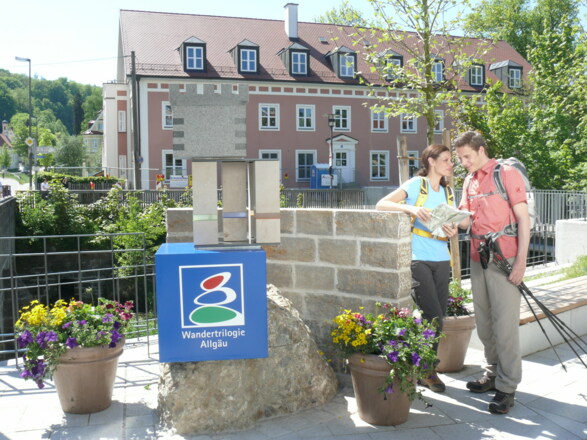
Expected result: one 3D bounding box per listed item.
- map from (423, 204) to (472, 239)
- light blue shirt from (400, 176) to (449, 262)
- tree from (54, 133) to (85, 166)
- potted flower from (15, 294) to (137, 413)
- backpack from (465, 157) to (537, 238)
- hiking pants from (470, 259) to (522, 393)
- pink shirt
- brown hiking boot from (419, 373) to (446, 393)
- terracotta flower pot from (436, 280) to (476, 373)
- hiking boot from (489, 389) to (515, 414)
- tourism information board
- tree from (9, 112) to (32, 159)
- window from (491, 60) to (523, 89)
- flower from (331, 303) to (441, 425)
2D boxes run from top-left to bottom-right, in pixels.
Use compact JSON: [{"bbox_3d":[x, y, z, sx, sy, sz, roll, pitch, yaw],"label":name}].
[{"bbox_3d":[1.000,0.006,3.880,0.360,0.260,0.100,1,21,3],"label":"map"},{"bbox_3d":[0.928,-0.003,4.080,0.400,0.590,0.260,-2,4,-20],"label":"light blue shirt"},{"bbox_3d":[-24.537,-7.558,65.000,3.200,3.700,3.200,-1,5,0],"label":"tree"},{"bbox_3d":[-1.320,0.811,3.673,0.660,0.680,0.580,-1,5,0],"label":"potted flower"},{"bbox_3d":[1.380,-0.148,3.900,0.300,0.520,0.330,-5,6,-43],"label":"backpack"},{"bbox_3d":[1.324,0.649,3.870,0.310,0.920,0.390,-3,4,-30],"label":"hiking pants"},{"bbox_3d":[1.308,-0.062,3.880,0.310,0.680,0.470,-3,4,-30],"label":"pink shirt"},{"bbox_3d":[0.935,1.087,4.150,0.105,0.130,0.280,-3,5,-27],"label":"brown hiking boot"},{"bbox_3d":[1.167,0.782,4.485,0.520,0.640,0.520,-1,5,0],"label":"terracotta flower pot"},{"bbox_3d":[1.327,1.117,3.776,0.285,0.155,0.110,-3,5,-39],"label":"hiking boot"},{"bbox_3d":[-0.486,0.469,3.593,0.610,0.614,0.510,-2,5,-8],"label":"tourism information board"},{"bbox_3d":[-41.406,-12.664,90.000,3.800,7.400,3.800,-1,5,0],"label":"tree"},{"bbox_3d":[17.179,-11.524,48.278,1.420,2.250,2.700,-2,4,-18],"label":"window"},{"bbox_3d":[0.552,0.865,3.593,0.620,0.670,0.580,-1,5,0],"label":"flower"}]

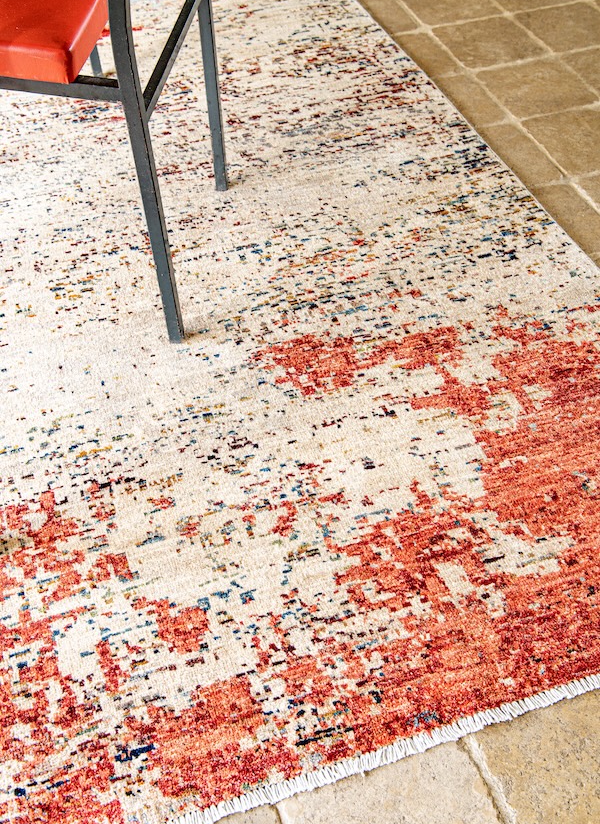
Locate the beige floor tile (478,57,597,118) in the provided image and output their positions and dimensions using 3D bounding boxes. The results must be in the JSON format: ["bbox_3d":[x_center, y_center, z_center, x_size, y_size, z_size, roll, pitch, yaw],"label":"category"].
[{"bbox_3d":[0.509,-0.699,1.899,0.189,0.012,0.201,-15,51,-12],"label":"beige floor tile"}]

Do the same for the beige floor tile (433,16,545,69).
[{"bbox_3d":[0.435,-0.851,2.028,0.192,0.012,0.203,-15,51,-12],"label":"beige floor tile"}]

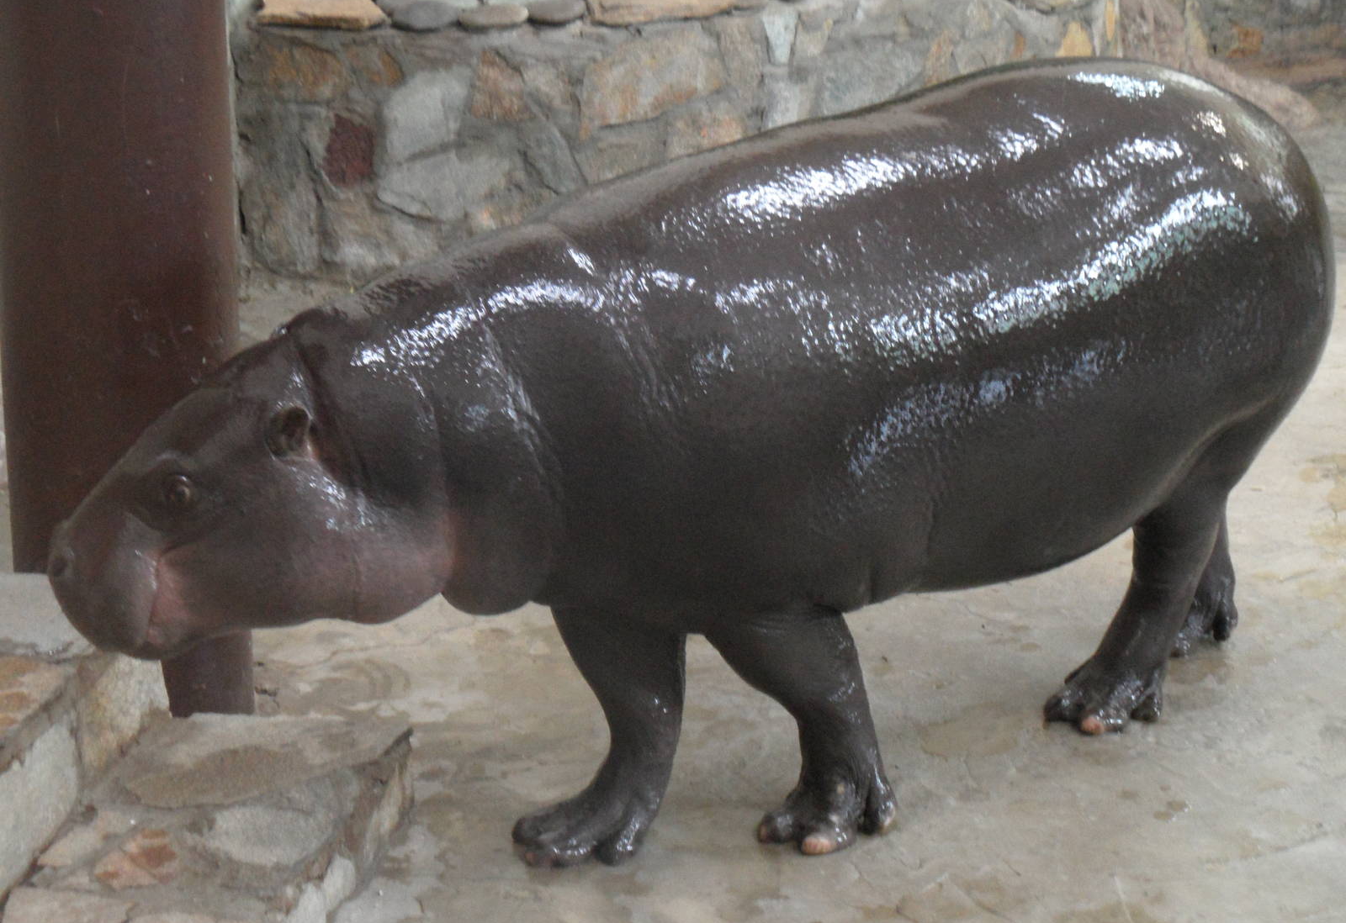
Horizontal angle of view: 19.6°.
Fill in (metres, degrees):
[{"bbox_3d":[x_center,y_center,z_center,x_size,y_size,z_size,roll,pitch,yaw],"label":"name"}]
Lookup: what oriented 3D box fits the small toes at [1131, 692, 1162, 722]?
[{"bbox_3d":[0.556,0.289,4.568,0.034,0.032,0.036,0,20,0],"label":"small toes"}]

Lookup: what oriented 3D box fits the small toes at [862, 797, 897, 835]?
[{"bbox_3d":[0.228,0.391,4.281,0.037,0.037,0.040,-1,20,-3],"label":"small toes"}]

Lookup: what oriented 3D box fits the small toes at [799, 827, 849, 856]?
[{"bbox_3d":[0.165,0.414,4.229,0.044,0.029,0.043,9,22,23],"label":"small toes"}]

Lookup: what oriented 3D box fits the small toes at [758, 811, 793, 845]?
[{"bbox_3d":[0.113,0.401,4.258,0.037,0.033,0.038,19,27,42],"label":"small toes"}]

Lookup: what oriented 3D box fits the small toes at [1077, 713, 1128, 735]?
[{"bbox_3d":[0.500,0.306,4.529,0.046,0.028,0.044,11,23,28],"label":"small toes"}]

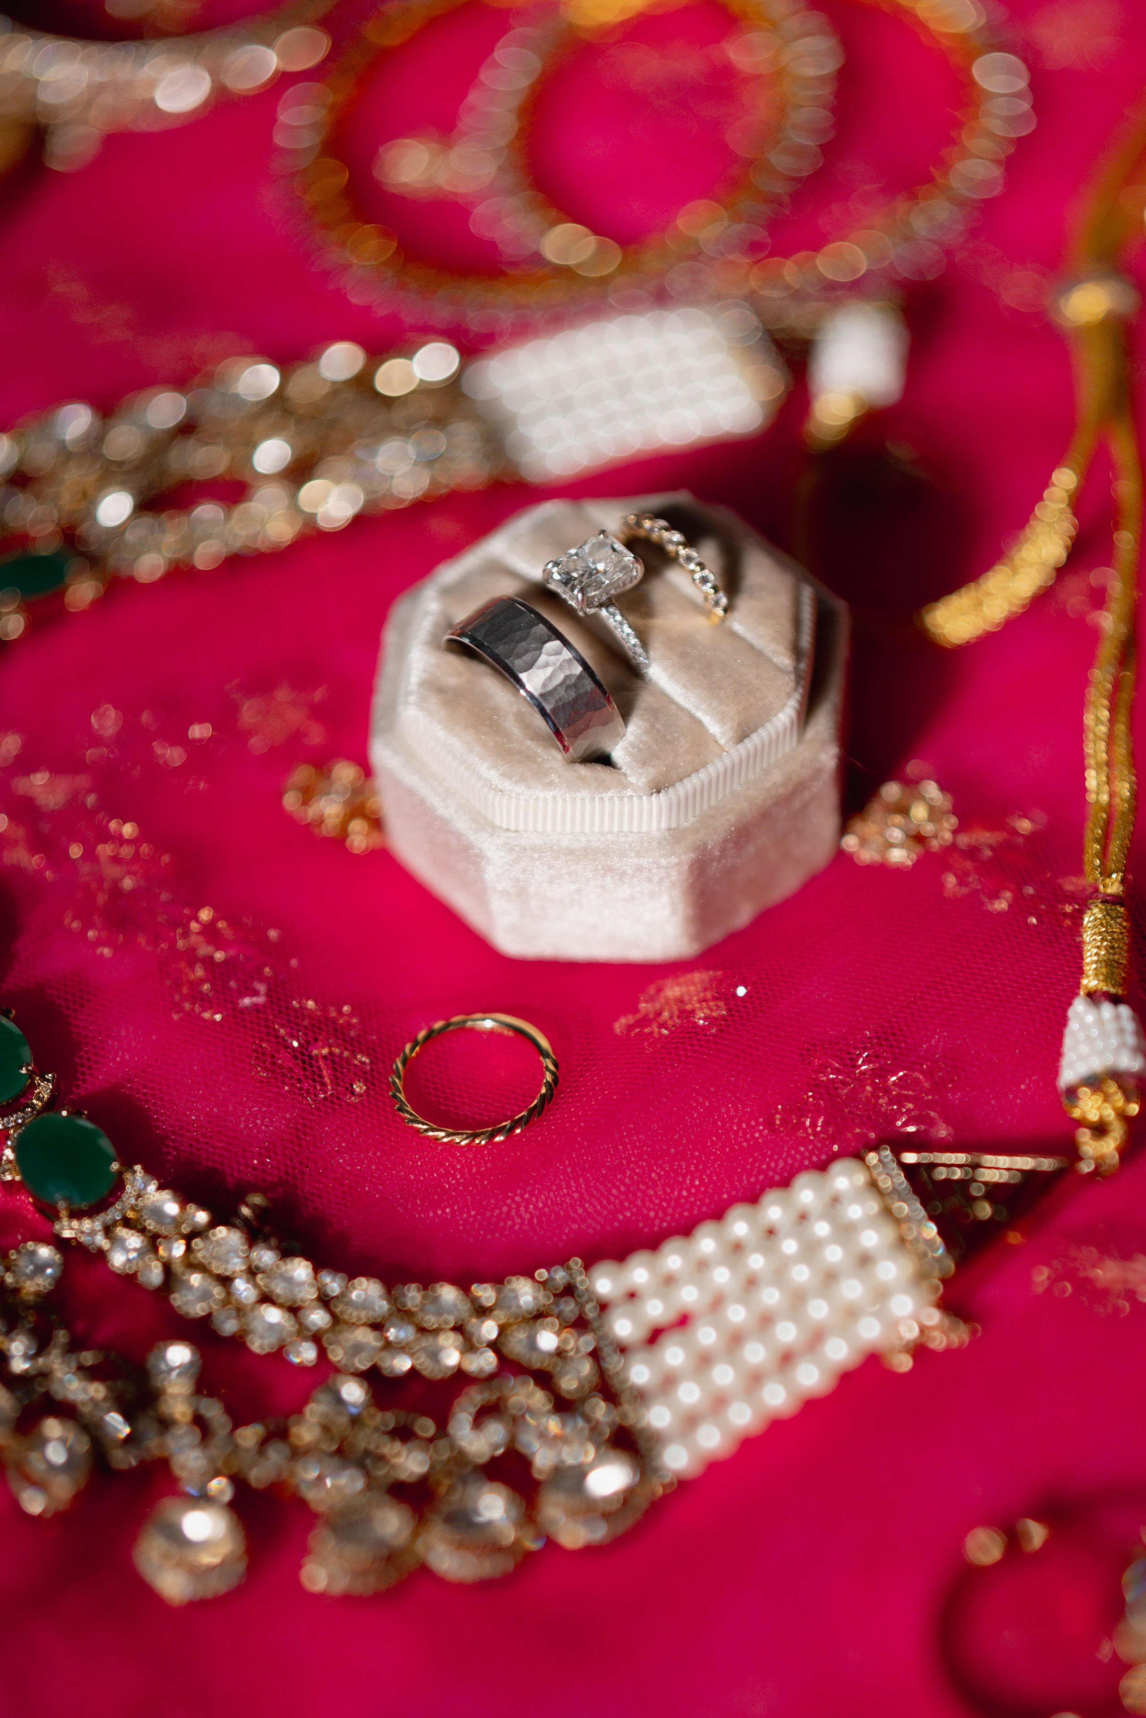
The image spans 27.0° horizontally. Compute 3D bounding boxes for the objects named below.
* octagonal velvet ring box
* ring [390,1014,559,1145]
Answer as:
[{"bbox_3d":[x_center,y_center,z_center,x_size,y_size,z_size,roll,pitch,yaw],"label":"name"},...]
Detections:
[{"bbox_3d":[0.005,-0.018,0.293,0.056,0.026,0.056,1,50,8],"label":"octagonal velvet ring box"},{"bbox_3d":[-0.011,0.025,0.274,0.019,0.002,0.019,-3,50,4],"label":"ring"}]

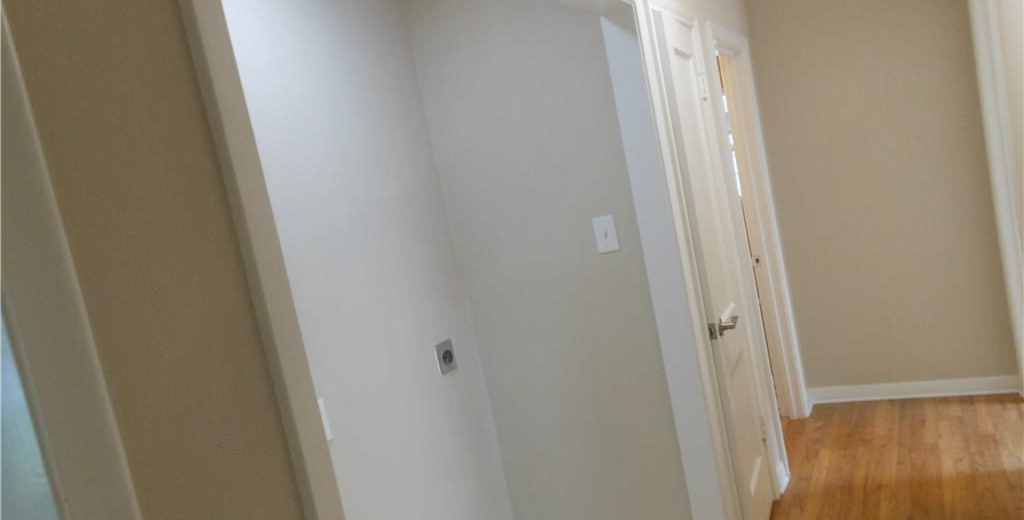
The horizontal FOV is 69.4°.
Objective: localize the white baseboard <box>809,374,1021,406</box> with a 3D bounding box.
[{"bbox_3d":[2.125,0.697,3.957,0.987,0.097,0.022,-8,7,27],"label":"white baseboard"}]

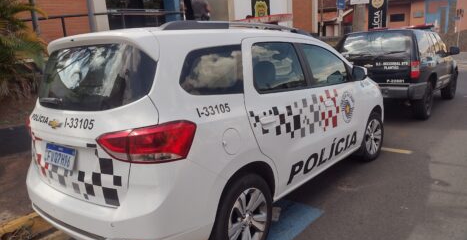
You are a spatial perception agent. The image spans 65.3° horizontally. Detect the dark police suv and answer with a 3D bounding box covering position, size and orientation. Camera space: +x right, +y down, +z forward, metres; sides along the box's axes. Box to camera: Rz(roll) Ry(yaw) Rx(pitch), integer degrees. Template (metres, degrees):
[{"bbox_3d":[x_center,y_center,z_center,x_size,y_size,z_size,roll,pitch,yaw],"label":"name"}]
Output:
[{"bbox_3d":[3.816,-1.168,8.249,1.800,1.750,4.650,5,14,38],"label":"dark police suv"}]

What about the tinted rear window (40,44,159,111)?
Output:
[{"bbox_3d":[-1.005,-0.263,2.432,1.280,0.420,0.170,5,0,39],"label":"tinted rear window"}]

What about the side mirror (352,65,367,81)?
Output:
[{"bbox_3d":[1.352,-0.502,3.909,0.180,0.155,0.120,5,14,39],"label":"side mirror"}]

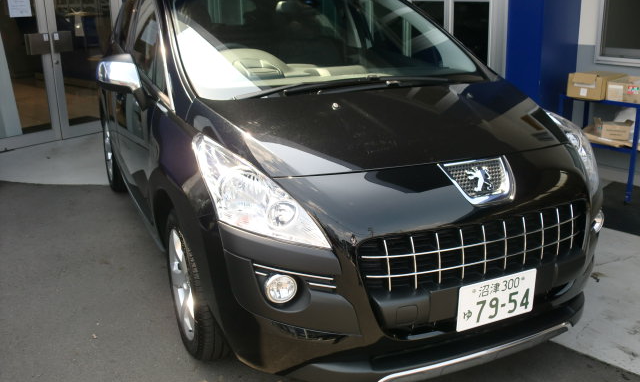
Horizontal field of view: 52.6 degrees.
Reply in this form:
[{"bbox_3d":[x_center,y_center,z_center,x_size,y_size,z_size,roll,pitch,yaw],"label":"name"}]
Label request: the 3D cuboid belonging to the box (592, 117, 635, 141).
[{"bbox_3d":[2.108,-0.462,4.647,0.210,0.140,0.170,13,22,39],"label":"box"}]

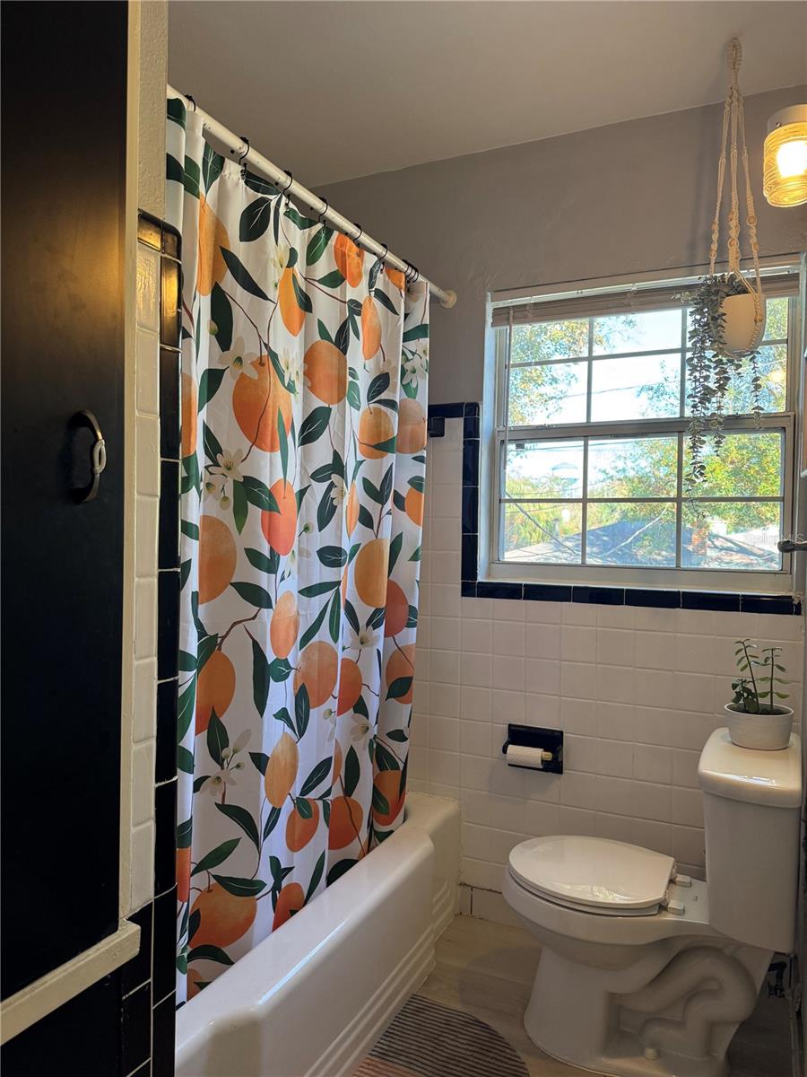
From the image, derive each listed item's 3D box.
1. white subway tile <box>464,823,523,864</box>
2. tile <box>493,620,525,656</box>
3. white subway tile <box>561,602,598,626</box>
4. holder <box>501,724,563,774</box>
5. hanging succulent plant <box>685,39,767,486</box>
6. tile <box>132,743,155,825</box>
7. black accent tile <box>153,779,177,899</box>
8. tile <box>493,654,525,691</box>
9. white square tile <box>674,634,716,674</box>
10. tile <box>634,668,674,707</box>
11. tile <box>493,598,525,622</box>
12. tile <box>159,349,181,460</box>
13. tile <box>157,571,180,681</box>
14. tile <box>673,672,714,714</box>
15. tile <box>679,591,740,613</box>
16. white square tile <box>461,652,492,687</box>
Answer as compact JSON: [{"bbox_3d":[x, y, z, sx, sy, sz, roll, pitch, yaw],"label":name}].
[{"bbox_3d":[0.285,0.985,2.398,0.207,0.111,0.010,1,2,27],"label":"white subway tile"},{"bbox_3d":[0.334,0.316,2.342,0.108,0.108,0.009,1,1,27],"label":"tile"},{"bbox_3d":[0.532,0.230,2.251,0.108,0.070,0.009,1,1,26],"label":"white subway tile"},{"bbox_3d":[0.390,0.651,2.273,0.175,0.131,0.080,1,0,28],"label":"holder"},{"bbox_3d":[0.786,-0.668,1.814,0.180,1.094,0.165,1,1,26],"label":"hanging succulent plant"},{"bbox_3d":[-0.357,0.333,1.017,0.010,0.111,0.041,1,0,26],"label":"tile"},{"bbox_3d":[-0.339,0.422,1.064,0.009,0.152,0.051,1,1,27],"label":"black accent tile"},{"bbox_3d":[0.333,0.424,2.343,0.108,0.108,0.009,1,1,27],"label":"tile"},{"bbox_3d":[0.820,0.323,2.095,0.108,0.108,0.010,1,0,28],"label":"white square tile"},{"bbox_3d":[0.721,0.431,2.144,0.108,0.108,0.009,1,1,27],"label":"tile"},{"bbox_3d":[0.336,0.227,2.348,0.108,0.070,0.009,1,1,26],"label":"tile"},{"bbox_3d":[-0.330,-0.188,1.050,0.010,0.153,0.048,1,2,27],"label":"tile"},{"bbox_3d":[-0.335,0.122,1.057,0.010,0.153,0.048,1,0,26],"label":"tile"},{"bbox_3d":[0.824,0.437,2.111,0.108,0.109,0.009,1,1,26],"label":"tile"},{"bbox_3d":[0.860,0.175,2.088,0.153,0.049,0.009,1,1,26],"label":"tile"},{"bbox_3d":[0.236,0.426,2.405,0.108,0.109,0.010,1,2,27],"label":"white square tile"}]

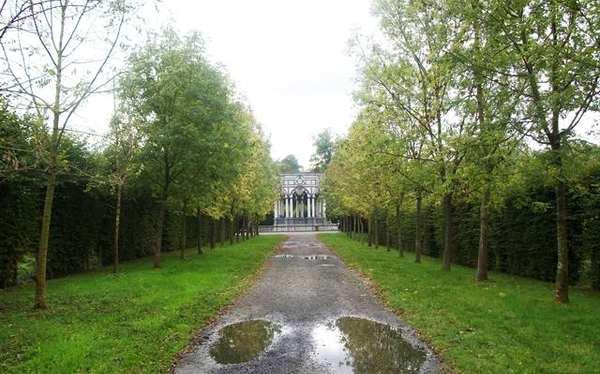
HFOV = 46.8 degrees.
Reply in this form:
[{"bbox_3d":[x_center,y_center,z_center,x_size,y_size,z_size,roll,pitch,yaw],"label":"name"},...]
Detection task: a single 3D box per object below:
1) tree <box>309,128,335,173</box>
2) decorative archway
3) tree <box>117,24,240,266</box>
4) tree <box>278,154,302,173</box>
[{"bbox_3d":[3.600,-1.500,112.000,5.500,16.000,5.500,0,-3,0],"label":"tree"},{"bbox_3d":[0.059,1.360,82.000,6.100,6.200,5.200,0,-3,0],"label":"decorative archway"},{"bbox_3d":[-4.200,-1.300,22.700,3.700,7.800,3.700,0,-3,0],"label":"tree"},{"bbox_3d":[-1.800,0.300,112.000,5.500,11.800,5.500,0,-3,0],"label":"tree"}]

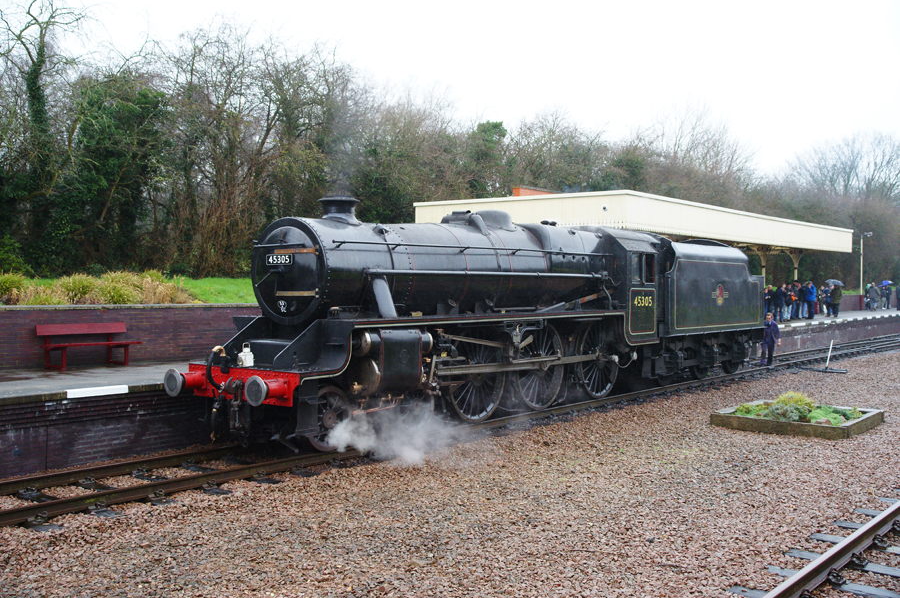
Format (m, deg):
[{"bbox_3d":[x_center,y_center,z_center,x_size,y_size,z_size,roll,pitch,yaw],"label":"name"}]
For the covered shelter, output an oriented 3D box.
[{"bbox_3d":[10.271,-1.225,39.609,8.400,4.550,26.200,1,1,39],"label":"covered shelter"}]

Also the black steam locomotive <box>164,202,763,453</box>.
[{"bbox_3d":[2.672,0.282,19.979,2.680,3.900,19.400,1,1,39],"label":"black steam locomotive"}]

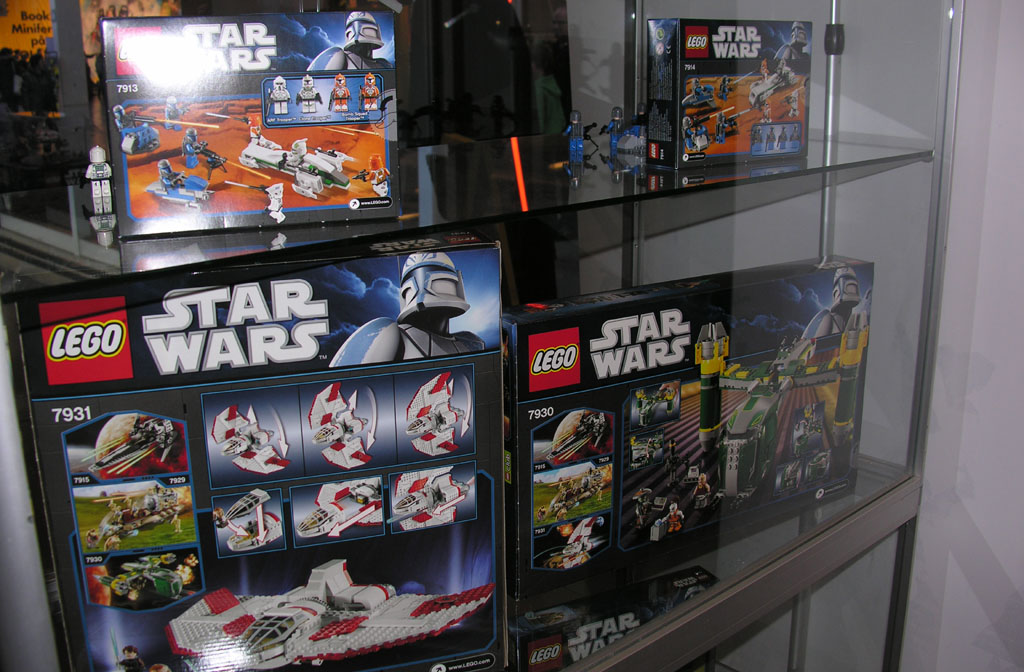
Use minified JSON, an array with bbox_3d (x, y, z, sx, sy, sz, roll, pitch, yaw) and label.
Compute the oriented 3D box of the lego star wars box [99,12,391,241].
[{"bbox_3d":[-0.178,-0.149,0.715,0.190,0.141,0.046,-6,16,-18],"label":"lego star wars box"}]

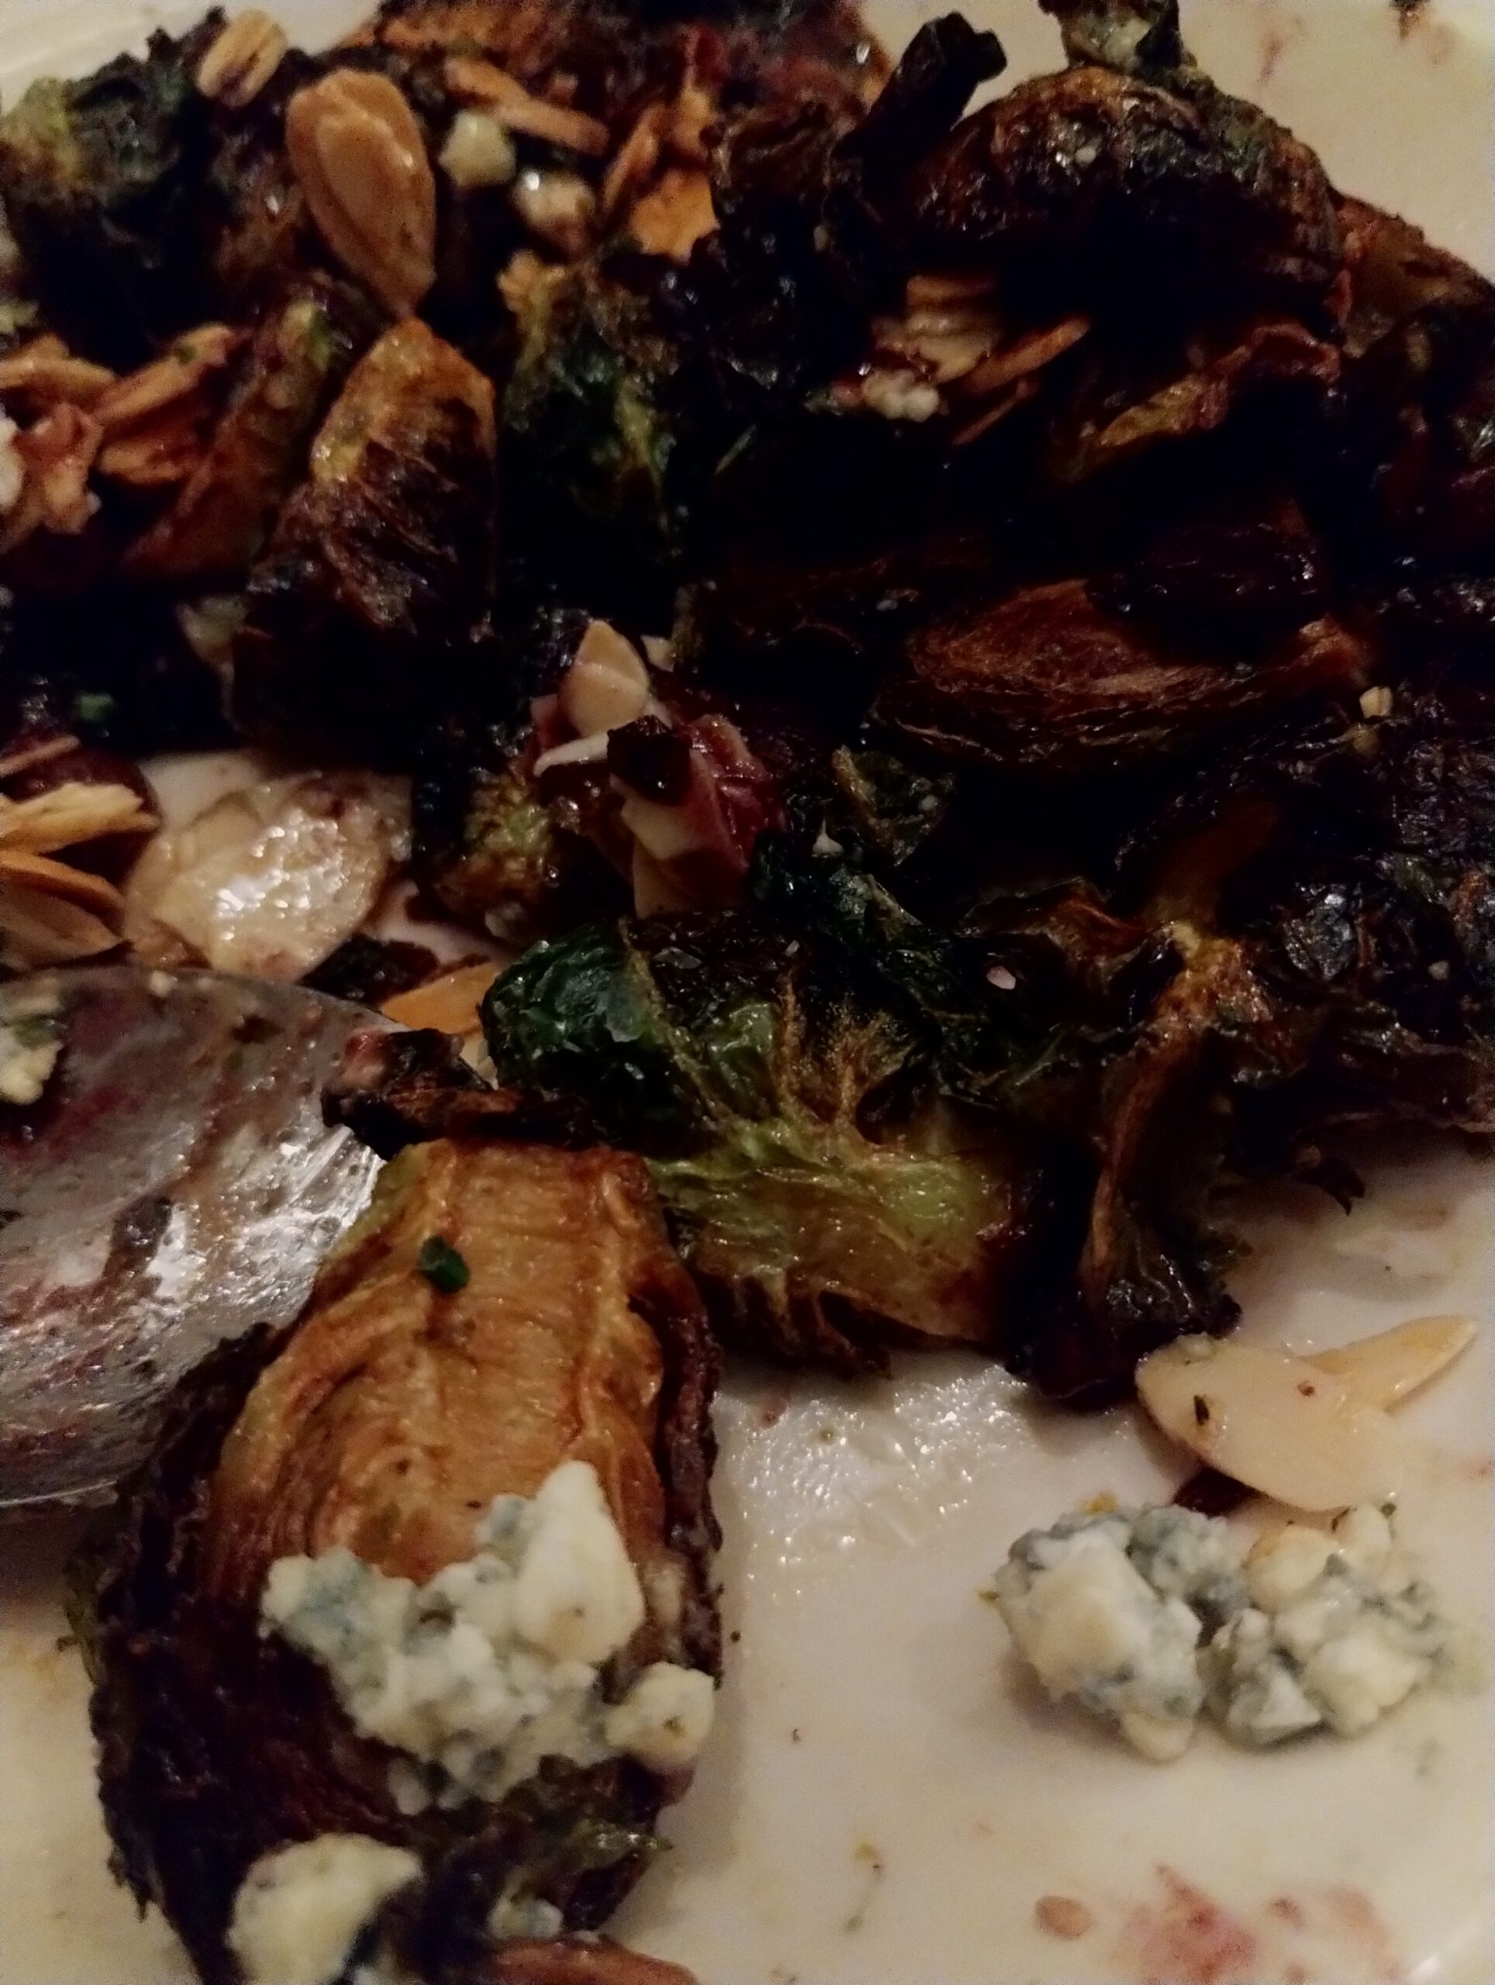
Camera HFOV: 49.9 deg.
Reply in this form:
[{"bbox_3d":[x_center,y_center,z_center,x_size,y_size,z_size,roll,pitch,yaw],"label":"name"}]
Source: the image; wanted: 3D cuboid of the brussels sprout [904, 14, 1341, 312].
[{"bbox_3d":[0.039,-0.086,0.168,0.041,0.023,0.024,0,60,0],"label":"brussels sprout"}]

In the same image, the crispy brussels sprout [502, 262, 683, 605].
[{"bbox_3d":[-0.015,-0.053,0.152,0.018,0.022,0.025,0,60,0],"label":"crispy brussels sprout"}]

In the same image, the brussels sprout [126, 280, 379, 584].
[{"bbox_3d":[-0.045,-0.051,0.148,0.016,0.019,0.026,22,62,12],"label":"brussels sprout"}]

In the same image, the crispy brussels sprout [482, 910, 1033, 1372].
[{"bbox_3d":[0.001,0.011,0.124,0.040,0.023,0.027,0,60,0],"label":"crispy brussels sprout"}]

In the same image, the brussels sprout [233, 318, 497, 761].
[{"bbox_3d":[-0.034,-0.040,0.143,0.021,0.026,0.028,3,60,1],"label":"brussels sprout"}]

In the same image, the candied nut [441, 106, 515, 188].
[{"bbox_3d":[-0.027,-0.084,0.161,0.008,0.007,0.008,0,60,0],"label":"candied nut"}]

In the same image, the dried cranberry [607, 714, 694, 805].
[{"bbox_3d":[-0.008,-0.019,0.129,0.006,0.005,0.006,17,62,10],"label":"dried cranberry"}]

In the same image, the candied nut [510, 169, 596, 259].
[{"bbox_3d":[-0.019,-0.076,0.158,0.008,0.007,0.008,0,60,0],"label":"candied nut"}]

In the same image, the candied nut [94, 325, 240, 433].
[{"bbox_3d":[-0.052,-0.055,0.144,0.015,0.005,0.006,-27,63,-14],"label":"candied nut"}]

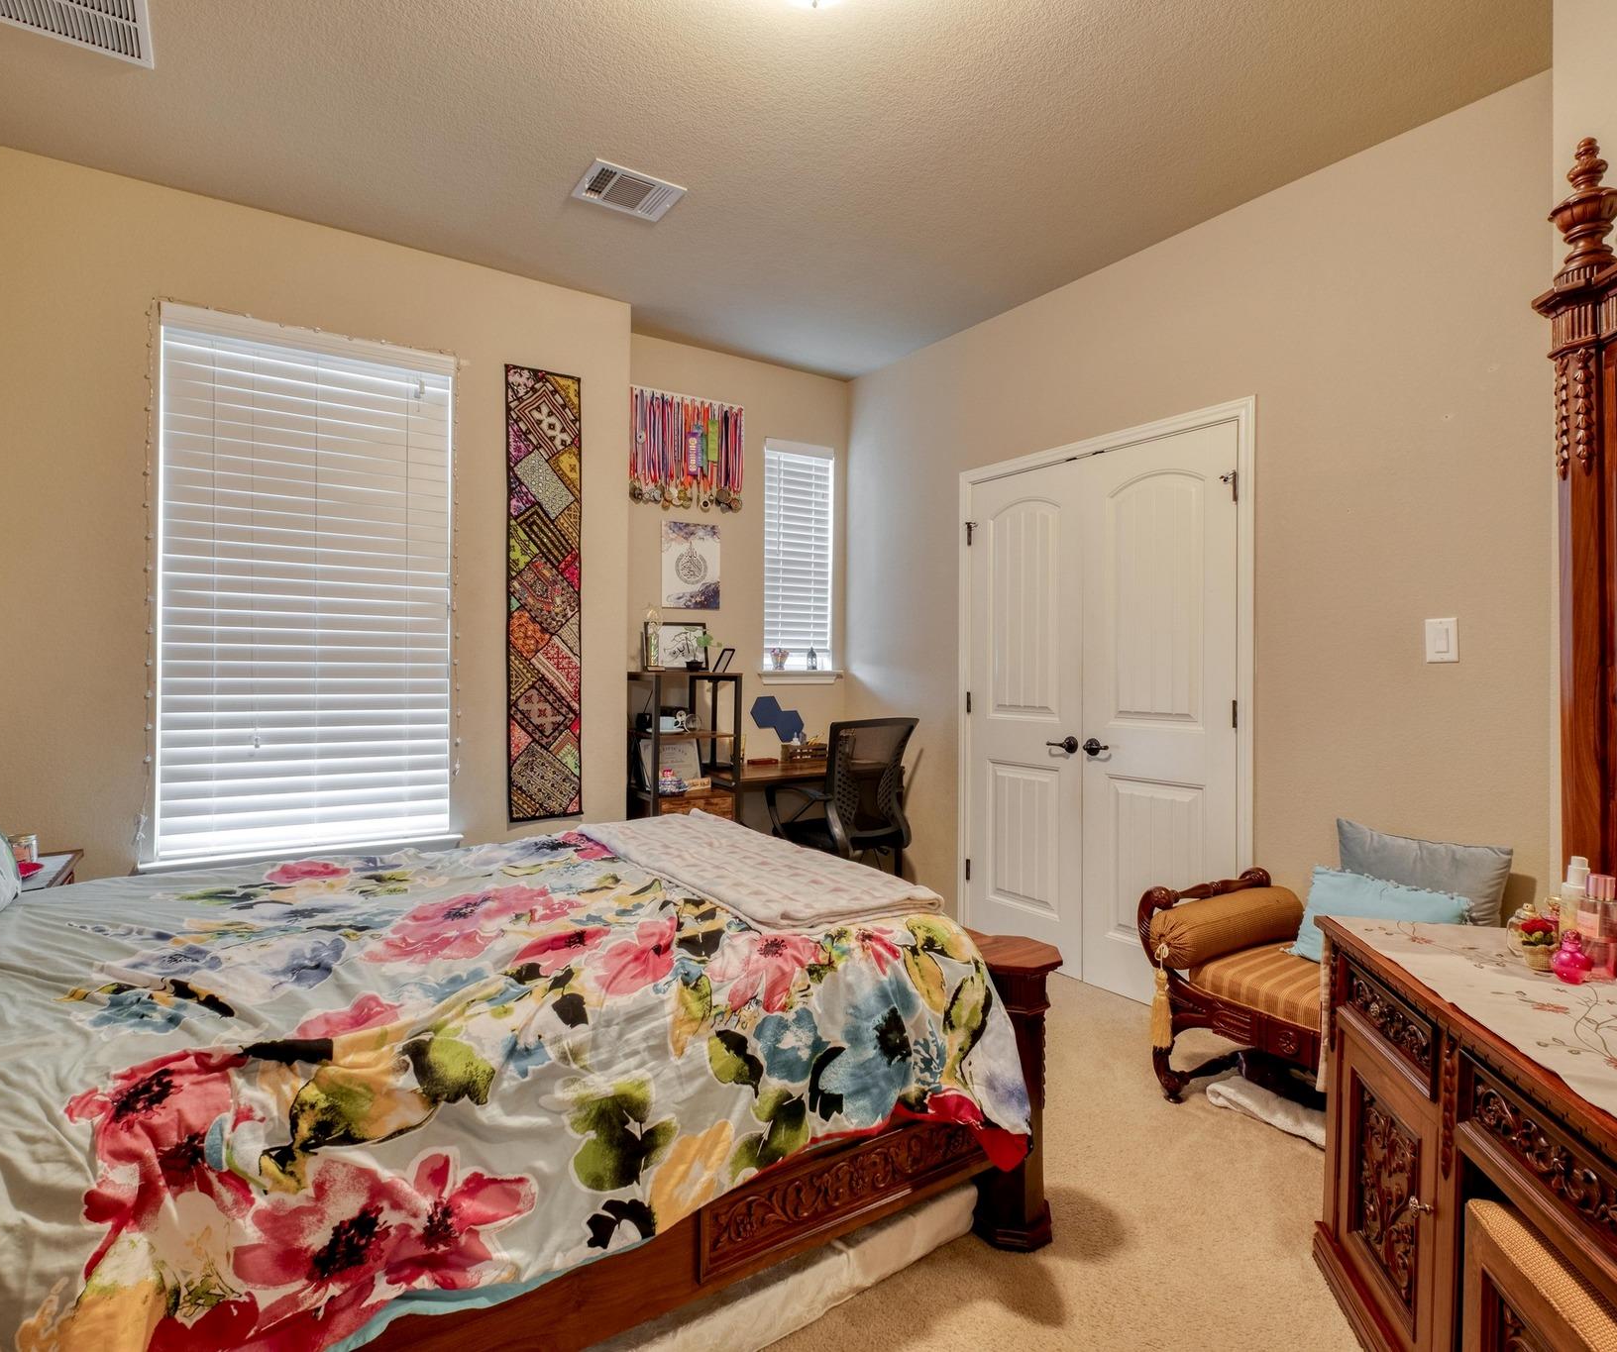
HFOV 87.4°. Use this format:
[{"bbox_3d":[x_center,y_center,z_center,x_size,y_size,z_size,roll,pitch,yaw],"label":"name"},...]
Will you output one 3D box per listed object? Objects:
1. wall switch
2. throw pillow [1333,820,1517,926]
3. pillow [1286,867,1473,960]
[{"bbox_3d":[1.724,-0.095,2.302,0.012,0.119,0.074,0,0,-35],"label":"wall switch"},{"bbox_3d":[1.615,0.609,2.264,0.130,0.400,0.400,20,-11,-33],"label":"throw pillow"},{"bbox_3d":[1.514,0.676,2.261,0.120,0.270,0.390,29,-12,-24],"label":"pillow"}]

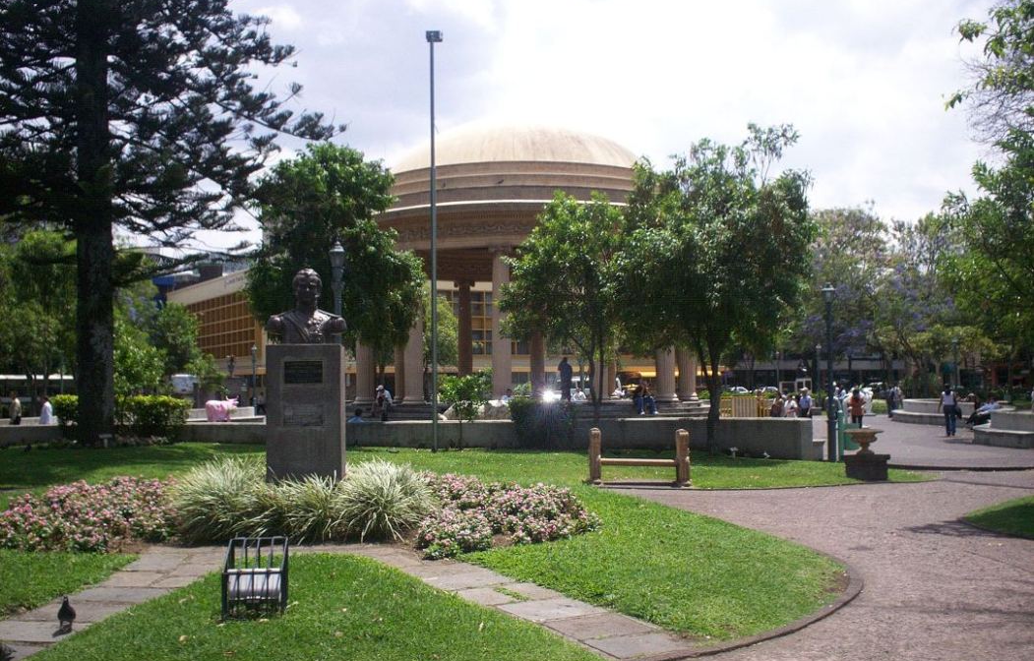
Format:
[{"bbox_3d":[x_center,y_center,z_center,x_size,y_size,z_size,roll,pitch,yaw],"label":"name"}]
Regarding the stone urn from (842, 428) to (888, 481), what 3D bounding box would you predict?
[{"bbox_3d":[5.977,2.104,18.400,0.610,0.875,0.610,1,-3,-27],"label":"stone urn"}]

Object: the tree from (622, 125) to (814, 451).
[{"bbox_3d":[4.269,-0.919,23.291,4.100,7.130,3.900,0,-3,0],"label":"tree"}]

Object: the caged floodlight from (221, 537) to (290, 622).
[{"bbox_3d":[-1.782,1.688,7.350,0.420,0.470,0.420,0,-3,-9],"label":"caged floodlight"}]

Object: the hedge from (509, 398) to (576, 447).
[{"bbox_3d":[0.553,2.014,23.431,1.500,1.180,1.050,0,-3,0],"label":"hedge"}]

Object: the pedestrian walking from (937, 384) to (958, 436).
[{"bbox_3d":[13.421,2.485,33.544,0.500,1.650,0.380,0,-3,3],"label":"pedestrian walking"}]

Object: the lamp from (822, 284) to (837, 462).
[{"bbox_3d":[6.733,0.906,23.103,0.320,3.860,0.320,0,-3,0],"label":"lamp"}]

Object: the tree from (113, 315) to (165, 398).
[{"bbox_3d":[-8.666,1.084,24.275,1.600,2.820,1.600,0,-3,0],"label":"tree"}]

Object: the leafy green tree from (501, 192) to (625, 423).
[{"bbox_3d":[1.067,-0.191,22.000,2.778,5.314,2.800,-1,-3,0],"label":"leafy green tree"}]

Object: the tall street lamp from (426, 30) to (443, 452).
[{"bbox_3d":[-1.752,-1.888,22.800,0.340,8.929,0.320,-1,-3,0],"label":"tall street lamp"}]

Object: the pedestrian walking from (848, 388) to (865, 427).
[{"bbox_3d":[11.833,2.833,37.542,0.500,1.580,0.380,0,-3,0],"label":"pedestrian walking"}]

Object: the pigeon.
[{"bbox_3d":[-2.913,1.831,6.950,0.120,0.210,0.250,1,-3,-21],"label":"pigeon"}]

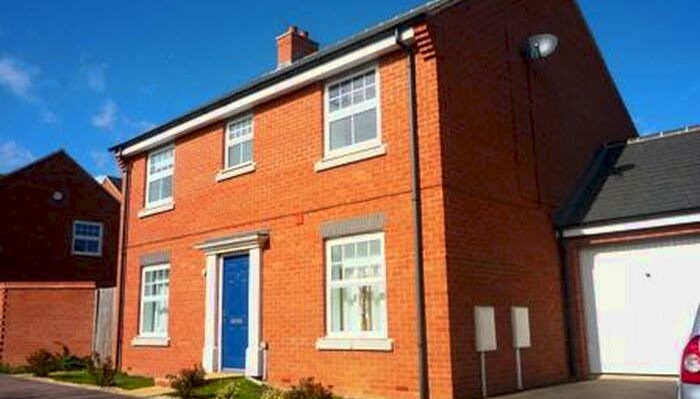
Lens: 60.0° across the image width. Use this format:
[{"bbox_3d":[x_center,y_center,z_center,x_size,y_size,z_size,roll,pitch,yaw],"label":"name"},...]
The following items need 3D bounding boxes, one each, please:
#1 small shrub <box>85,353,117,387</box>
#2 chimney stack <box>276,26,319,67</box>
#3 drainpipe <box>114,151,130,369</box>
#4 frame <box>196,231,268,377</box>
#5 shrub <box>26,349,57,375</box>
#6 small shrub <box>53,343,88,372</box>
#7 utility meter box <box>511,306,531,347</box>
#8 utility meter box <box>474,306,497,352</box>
[{"bbox_3d":[-4.171,2.850,10.265,0.454,0.555,0.454,3,-12,-21],"label":"small shrub"},{"bbox_3d":[-1.428,-4.084,16.542,0.693,1.269,0.912,-12,-15,43],"label":"chimney stack"},{"bbox_3d":[-5.117,1.300,13.533,0.091,4.828,0.253,-12,-15,43],"label":"drainpipe"},{"bbox_3d":[-2.073,1.825,10.557,1.848,2.373,0.323,-12,-15,43],"label":"frame"},{"bbox_3d":[-6.352,3.346,12.531,0.555,0.519,0.555,4,-12,-26],"label":"shrub"},{"bbox_3d":[-6.112,3.455,13.310,0.708,0.593,0.708,4,-12,-24],"label":"small shrub"},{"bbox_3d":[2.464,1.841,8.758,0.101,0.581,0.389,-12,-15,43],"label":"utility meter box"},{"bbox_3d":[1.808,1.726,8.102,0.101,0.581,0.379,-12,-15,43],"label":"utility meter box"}]

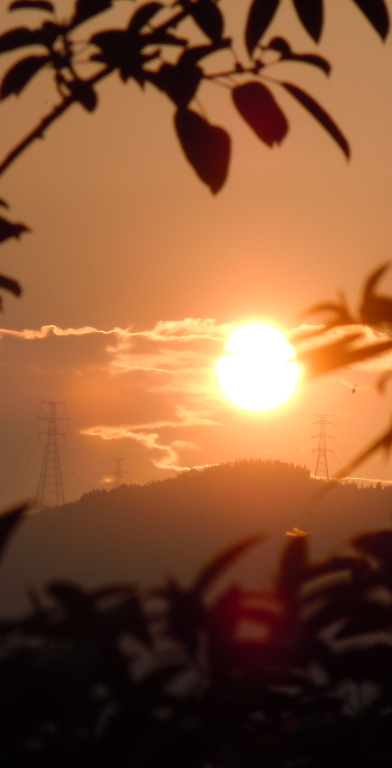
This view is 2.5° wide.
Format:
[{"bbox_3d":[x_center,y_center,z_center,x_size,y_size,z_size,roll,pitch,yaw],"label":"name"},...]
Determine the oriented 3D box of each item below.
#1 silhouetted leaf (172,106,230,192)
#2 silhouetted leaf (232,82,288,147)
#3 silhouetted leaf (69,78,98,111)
[{"bbox_3d":[0.006,-0.223,8.500,0.047,0.089,0.022,-22,1,1],"label":"silhouetted leaf"},{"bbox_3d":[0.055,-0.227,7.500,0.037,0.058,0.018,-33,0,0],"label":"silhouetted leaf"},{"bbox_3d":[-0.108,-0.277,8.500,0.027,0.031,0.027,-17,2,0],"label":"silhouetted leaf"}]

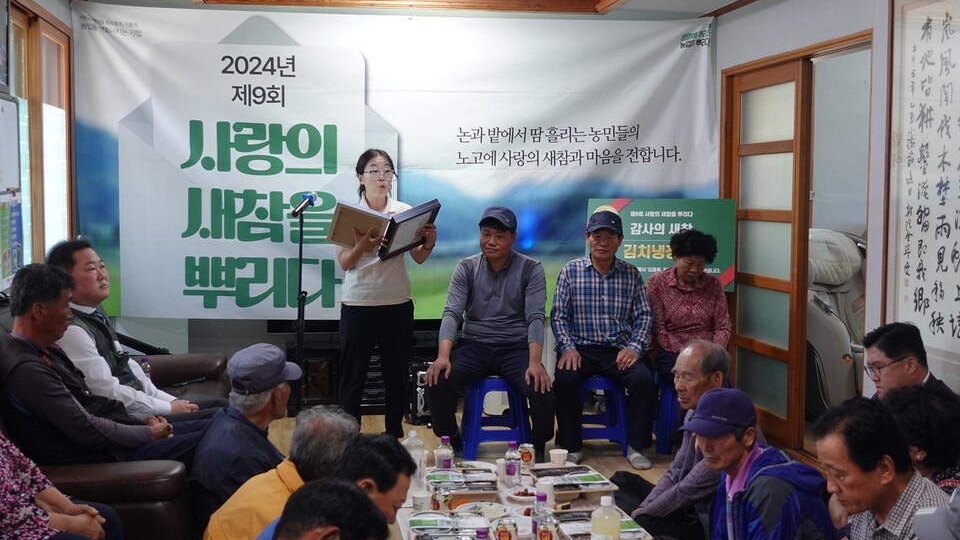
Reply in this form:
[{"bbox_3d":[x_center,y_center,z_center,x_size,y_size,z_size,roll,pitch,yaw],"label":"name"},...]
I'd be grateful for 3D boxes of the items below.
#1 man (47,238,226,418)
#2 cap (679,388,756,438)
[{"bbox_3d":[-1.280,0.476,4.550,0.920,1.200,0.580,0,4,0],"label":"man"},{"bbox_3d":[0.720,0.419,3.557,0.265,0.140,0.185,-2,5,-32],"label":"cap"}]

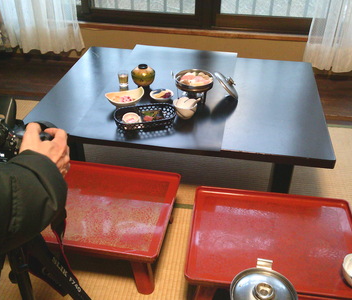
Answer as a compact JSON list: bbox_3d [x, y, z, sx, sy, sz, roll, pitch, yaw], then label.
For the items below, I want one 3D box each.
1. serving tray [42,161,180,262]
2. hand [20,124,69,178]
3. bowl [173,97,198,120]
[{"bbox_3d":[-0.289,0.200,1.438,0.553,0.034,0.412,6,37,8],"label":"serving tray"},{"bbox_3d":[-0.248,-0.001,0.740,0.095,0.090,0.115,12,38,16],"label":"hand"},{"bbox_3d":[0.048,-0.166,1.654,0.108,0.066,0.102,6,37,8],"label":"bowl"}]

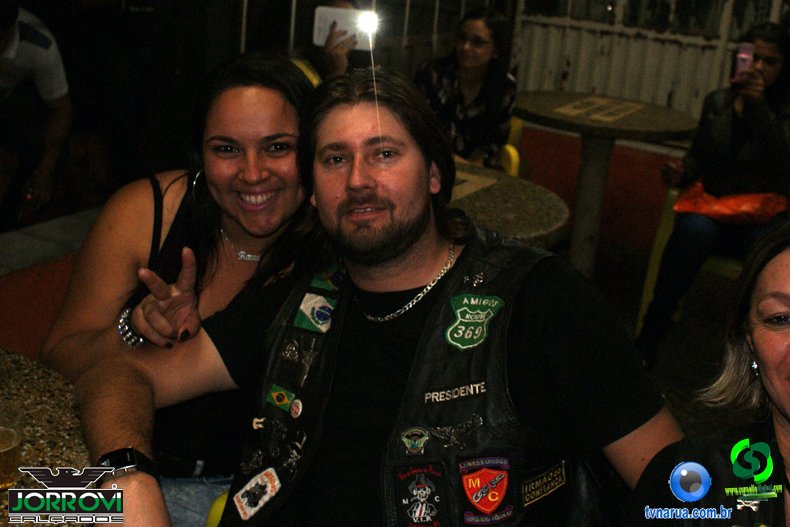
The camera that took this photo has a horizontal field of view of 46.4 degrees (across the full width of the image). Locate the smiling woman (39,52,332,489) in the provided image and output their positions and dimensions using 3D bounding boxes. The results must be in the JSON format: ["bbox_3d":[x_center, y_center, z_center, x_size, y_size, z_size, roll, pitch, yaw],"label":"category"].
[{"bbox_3d":[-0.270,0.354,1.384,0.530,1.280,0.680,4,20,-5],"label":"smiling woman"}]

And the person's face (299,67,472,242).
[{"bbox_3d":[-0.013,-0.128,1.190,0.205,0.250,0.210,-3,8,10],"label":"person's face"}]

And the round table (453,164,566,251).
[{"bbox_3d":[0.034,0.147,2.868,0.900,0.760,0.900,5,20,-2],"label":"round table"}]

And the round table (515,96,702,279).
[{"bbox_3d":[0.961,-0.380,4.548,0.900,0.760,0.900,5,20,0],"label":"round table"}]

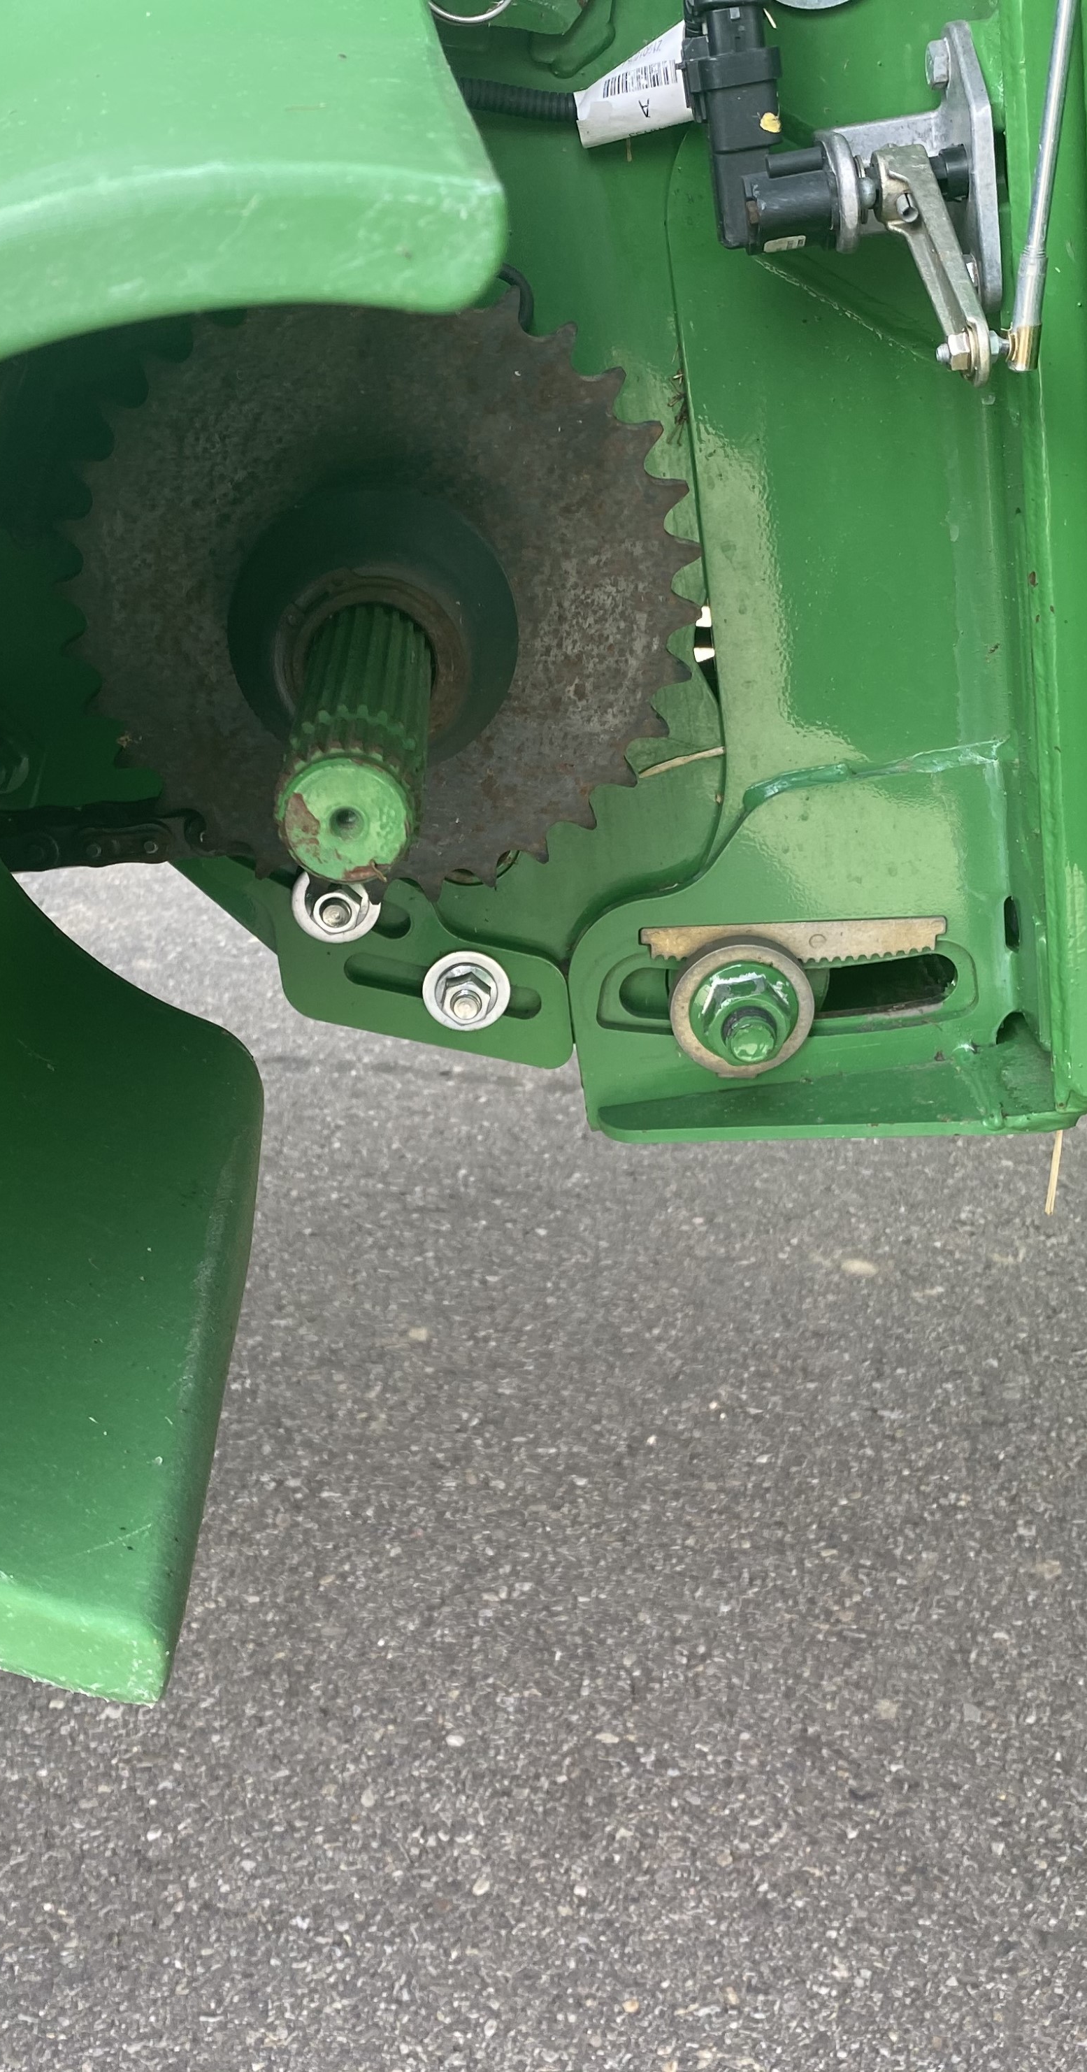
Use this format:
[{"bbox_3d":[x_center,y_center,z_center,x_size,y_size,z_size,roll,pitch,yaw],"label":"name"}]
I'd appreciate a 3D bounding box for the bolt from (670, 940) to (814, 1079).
[{"bbox_3d":[0.079,-0.004,0.801,0.056,0.056,0.047,-1,26,-2],"label":"bolt"}]

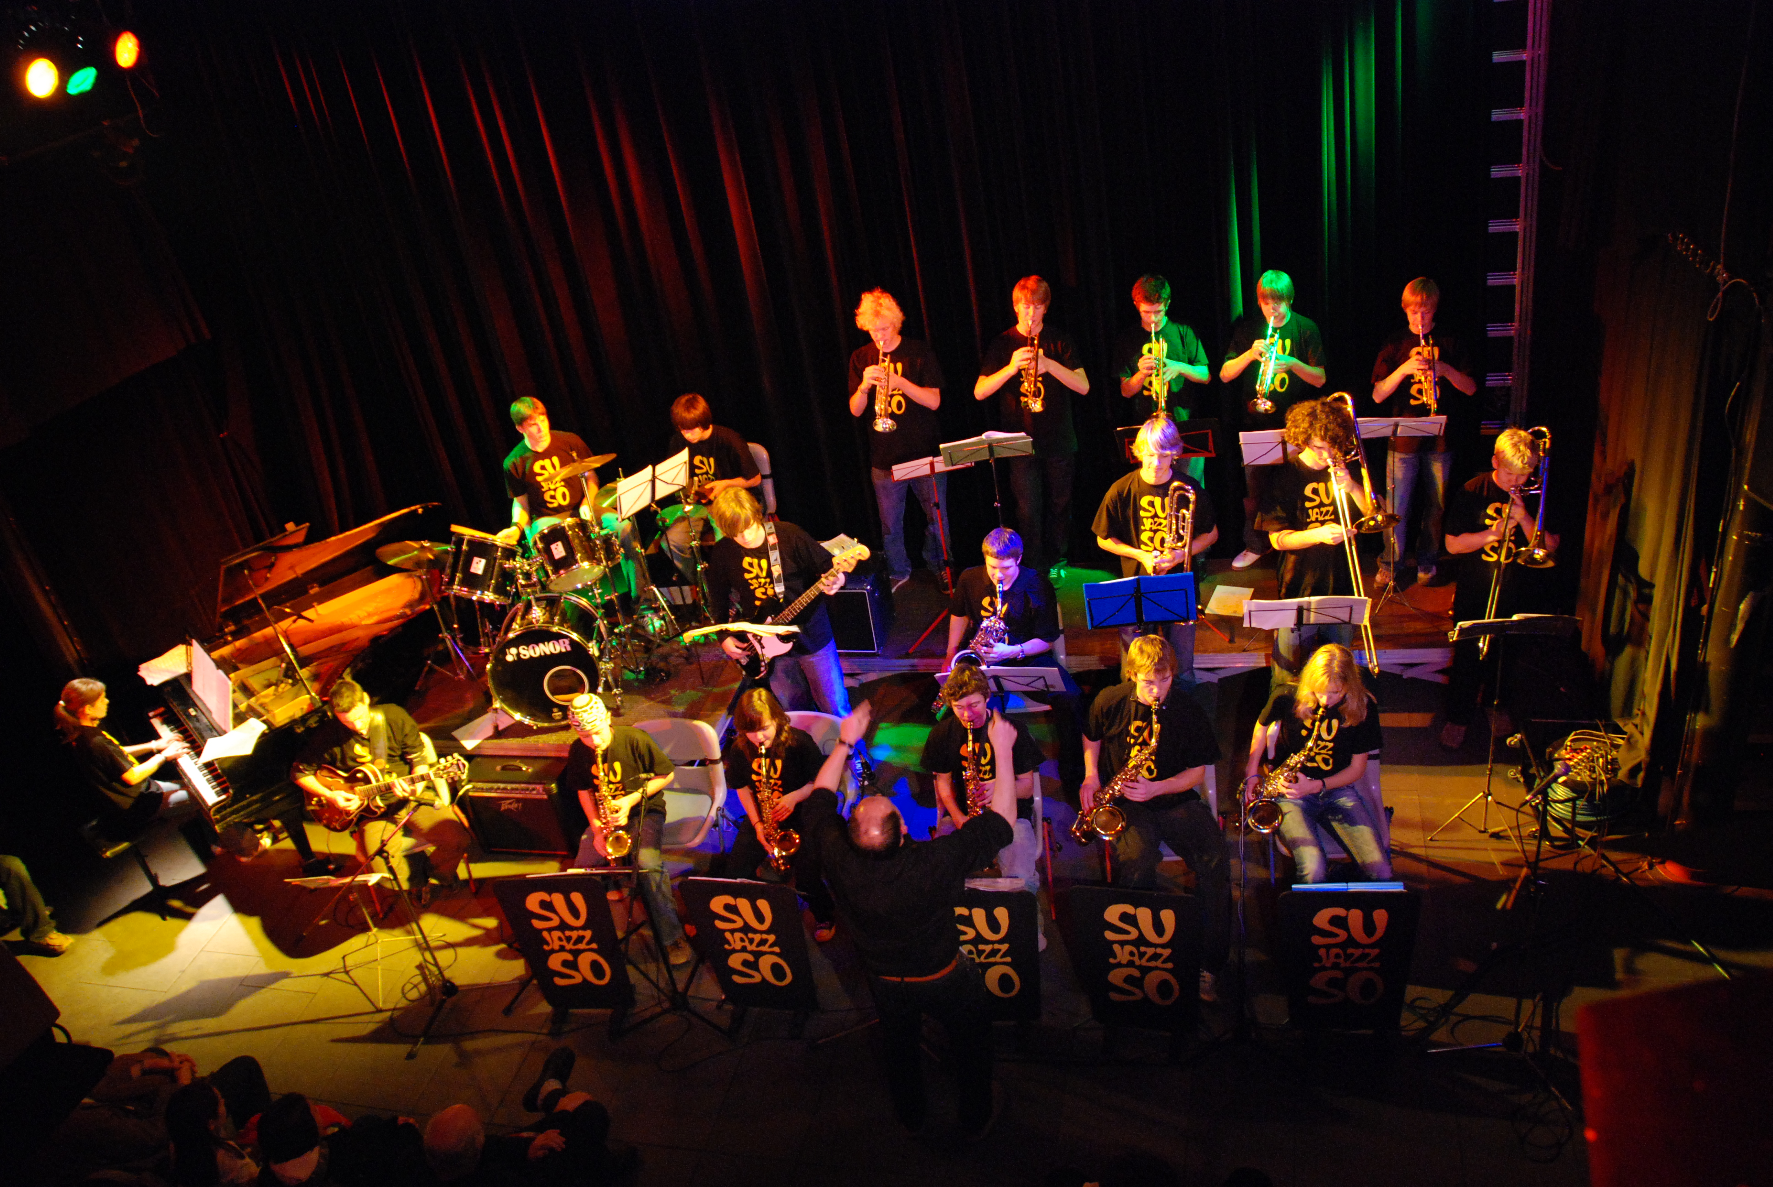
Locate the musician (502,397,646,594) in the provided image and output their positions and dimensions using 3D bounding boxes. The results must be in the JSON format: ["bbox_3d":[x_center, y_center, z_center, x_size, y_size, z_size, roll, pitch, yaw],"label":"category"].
[{"bbox_3d":[-1.941,-0.447,7.955,0.650,1.400,0.800,-14,28,-7],"label":"musician"}]

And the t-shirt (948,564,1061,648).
[{"bbox_3d":[0.652,0.119,6.919,0.560,0.580,0.360,-3,31,12],"label":"t-shirt"}]

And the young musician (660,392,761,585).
[{"bbox_3d":[-1.136,-0.647,8.560,0.560,1.240,0.720,-2,31,14],"label":"young musician"}]

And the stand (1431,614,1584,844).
[{"bbox_3d":[2.734,0.599,5.909,0.520,1.200,0.480,-4,31,11],"label":"stand"}]

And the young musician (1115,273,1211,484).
[{"bbox_3d":[1.492,-0.851,7.173,0.520,1.760,0.450,1,34,20],"label":"young musician"}]

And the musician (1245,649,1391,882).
[{"bbox_3d":[1.732,0.802,5.371,0.580,1.260,0.820,-2,29,15],"label":"musician"}]

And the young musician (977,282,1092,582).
[{"bbox_3d":[0.840,-0.839,7.336,0.590,1.800,0.450,-4,33,13],"label":"young musician"}]

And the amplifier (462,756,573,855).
[{"bbox_3d":[-1.854,1.100,6.920,0.520,0.440,0.270,-1,29,18],"label":"amplifier"}]

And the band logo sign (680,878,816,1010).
[{"bbox_3d":[-0.545,1.484,5.565,0.530,0.645,0.050,-3,26,20],"label":"band logo sign"}]

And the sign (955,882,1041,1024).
[{"bbox_3d":[0.376,1.438,5.327,0.530,0.646,0.050,0,26,18],"label":"sign"}]

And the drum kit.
[{"bbox_3d":[-1.967,-0.061,7.381,1.600,1.270,1.200,-10,28,0],"label":"drum kit"}]

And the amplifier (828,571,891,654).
[{"bbox_3d":[-0.252,0.078,7.439,0.460,0.430,0.300,-1,29,18],"label":"amplifier"}]

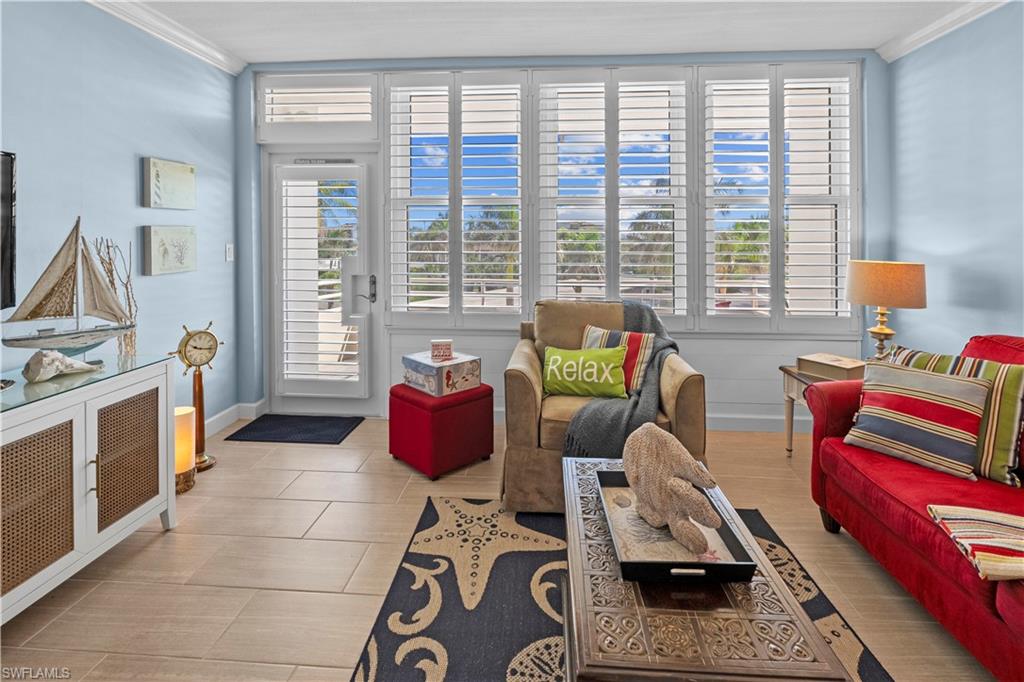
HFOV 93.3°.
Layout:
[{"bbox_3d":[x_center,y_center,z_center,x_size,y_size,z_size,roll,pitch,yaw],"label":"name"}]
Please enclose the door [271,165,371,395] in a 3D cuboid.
[{"bbox_3d":[-1.455,-0.465,3.700,0.790,1.890,0.080,0,6,4],"label":"door"}]

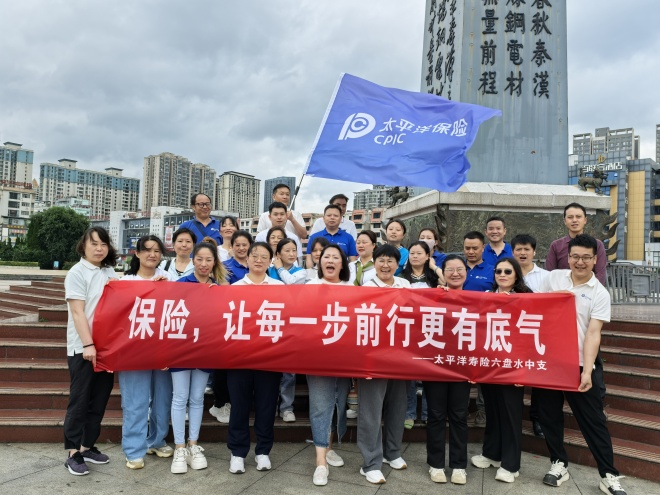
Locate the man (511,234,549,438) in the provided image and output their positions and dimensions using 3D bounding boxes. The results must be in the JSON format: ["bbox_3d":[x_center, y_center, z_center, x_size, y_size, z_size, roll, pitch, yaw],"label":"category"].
[{"bbox_3d":[1.644,0.717,4.220,0.500,1.650,0.360,2,-2,16],"label":"man"}]

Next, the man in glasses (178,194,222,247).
[{"bbox_3d":[-1.266,0.310,5.025,0.500,1.700,0.320,2,-2,-17],"label":"man in glasses"}]

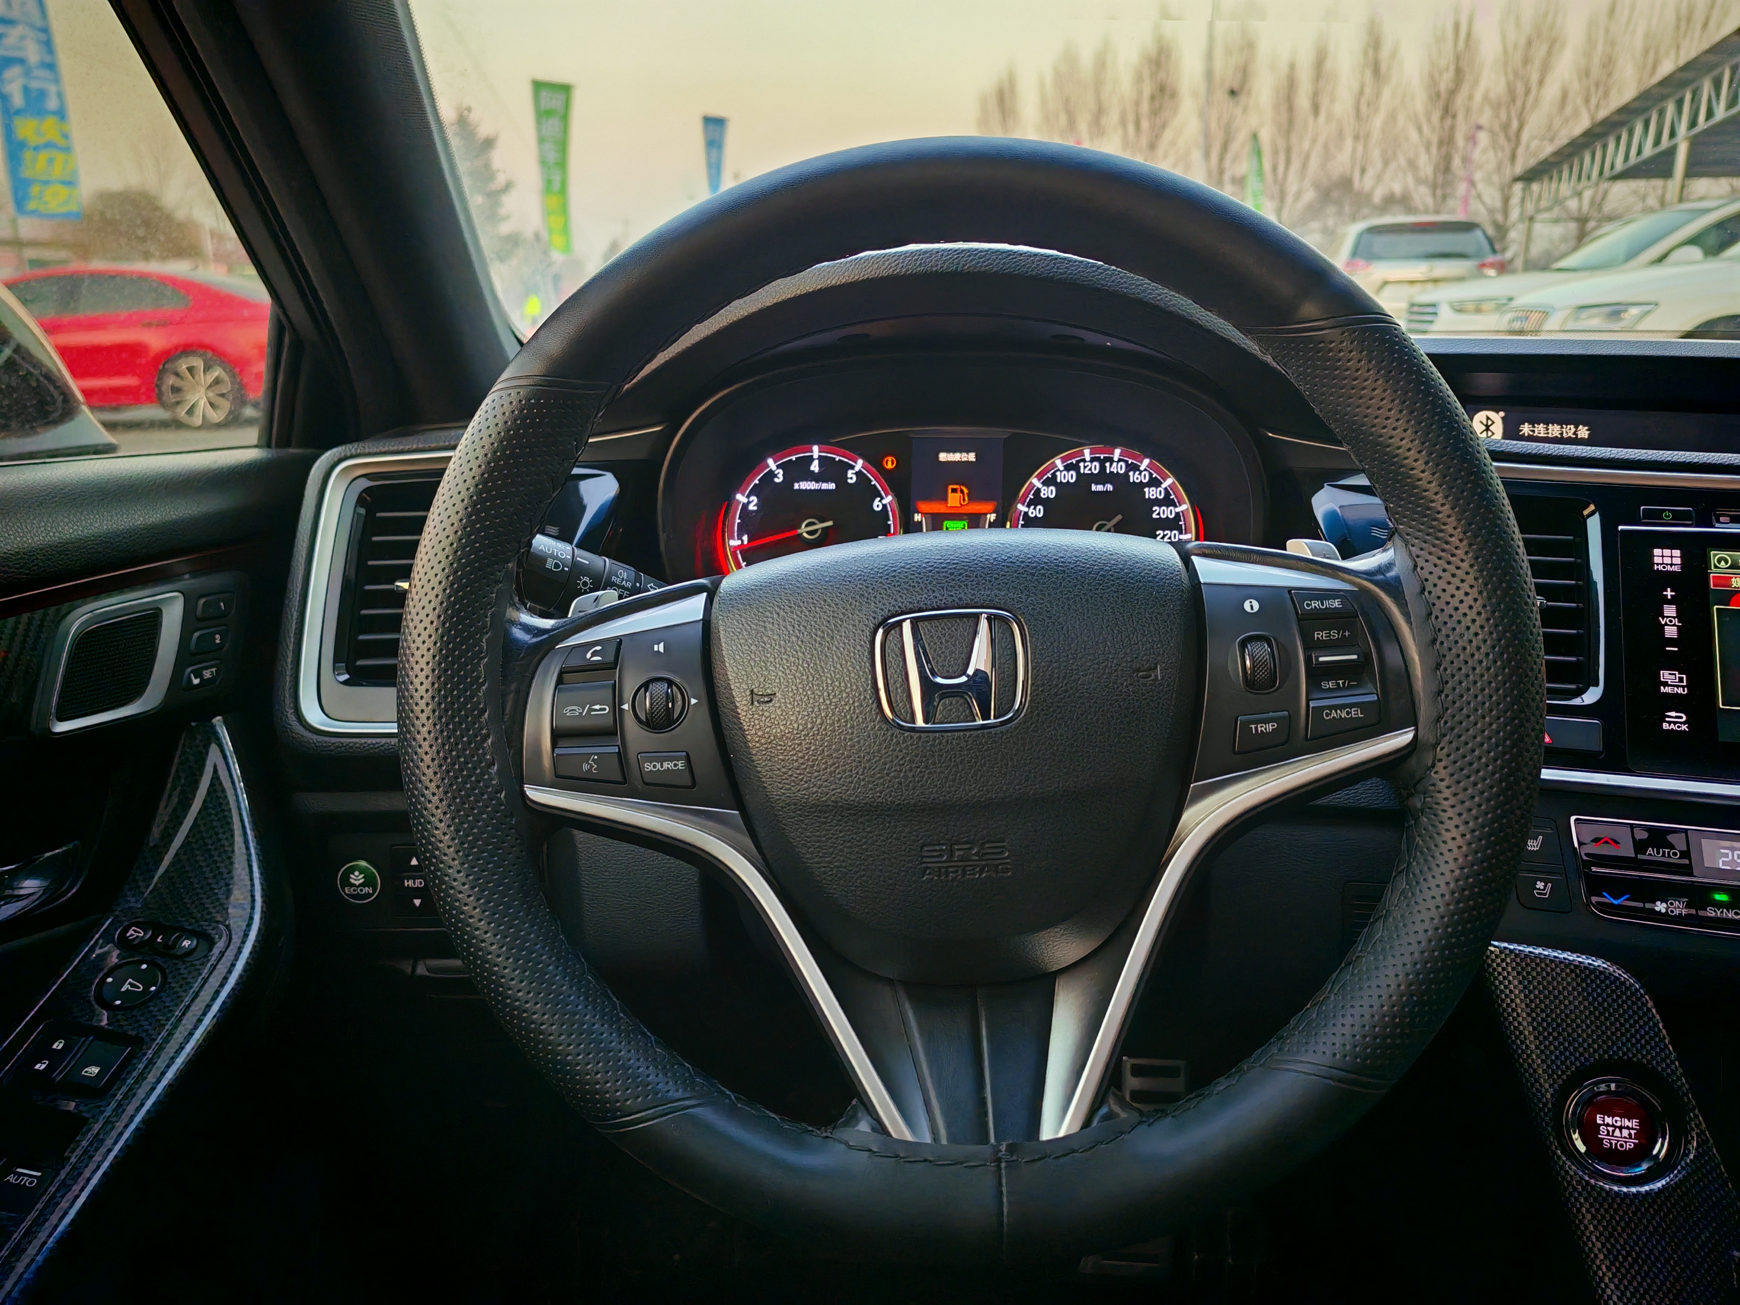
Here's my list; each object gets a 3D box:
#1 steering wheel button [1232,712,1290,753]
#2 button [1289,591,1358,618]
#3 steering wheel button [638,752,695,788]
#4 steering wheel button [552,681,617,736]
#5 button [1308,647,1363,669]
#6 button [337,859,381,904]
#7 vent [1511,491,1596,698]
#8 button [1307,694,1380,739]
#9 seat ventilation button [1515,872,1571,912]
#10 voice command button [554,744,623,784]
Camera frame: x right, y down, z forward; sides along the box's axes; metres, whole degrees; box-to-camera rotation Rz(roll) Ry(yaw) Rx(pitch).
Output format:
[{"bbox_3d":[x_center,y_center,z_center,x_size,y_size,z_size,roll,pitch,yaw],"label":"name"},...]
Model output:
[{"bbox_3d":[0.132,0.028,0.442,0.019,0.013,0.007,-4,-12,4],"label":"steering wheel button"},{"bbox_3d":[0.155,-0.016,0.449,0.020,0.010,0.007,-4,-12,4],"label":"button"},{"bbox_3d":[-0.070,0.041,0.455,0.019,0.013,0.007,-4,-12,4],"label":"steering wheel button"},{"bbox_3d":[-0.100,0.021,0.461,0.021,0.018,0.009,-4,-12,4],"label":"steering wheel button"},{"bbox_3d":[0.157,0.003,0.439,0.016,0.006,0.008,-4,-12,4],"label":"button"},{"bbox_3d":[-0.250,0.112,0.640,0.021,0.021,0.008,0,8,3],"label":"button"},{"bbox_3d":[0.297,-0.024,0.590,0.057,0.092,0.030,0,-10,15],"label":"vent"},{"bbox_3d":[0.159,0.022,0.441,0.024,0.013,0.007,-4,-12,4],"label":"button"},{"bbox_3d":[0.290,0.103,0.565,0.025,0.017,0.007,-1,-15,11],"label":"seat ventilation button"},{"bbox_3d":[-0.097,0.040,0.458,0.025,0.013,0.007,-4,-12,4],"label":"voice command button"}]

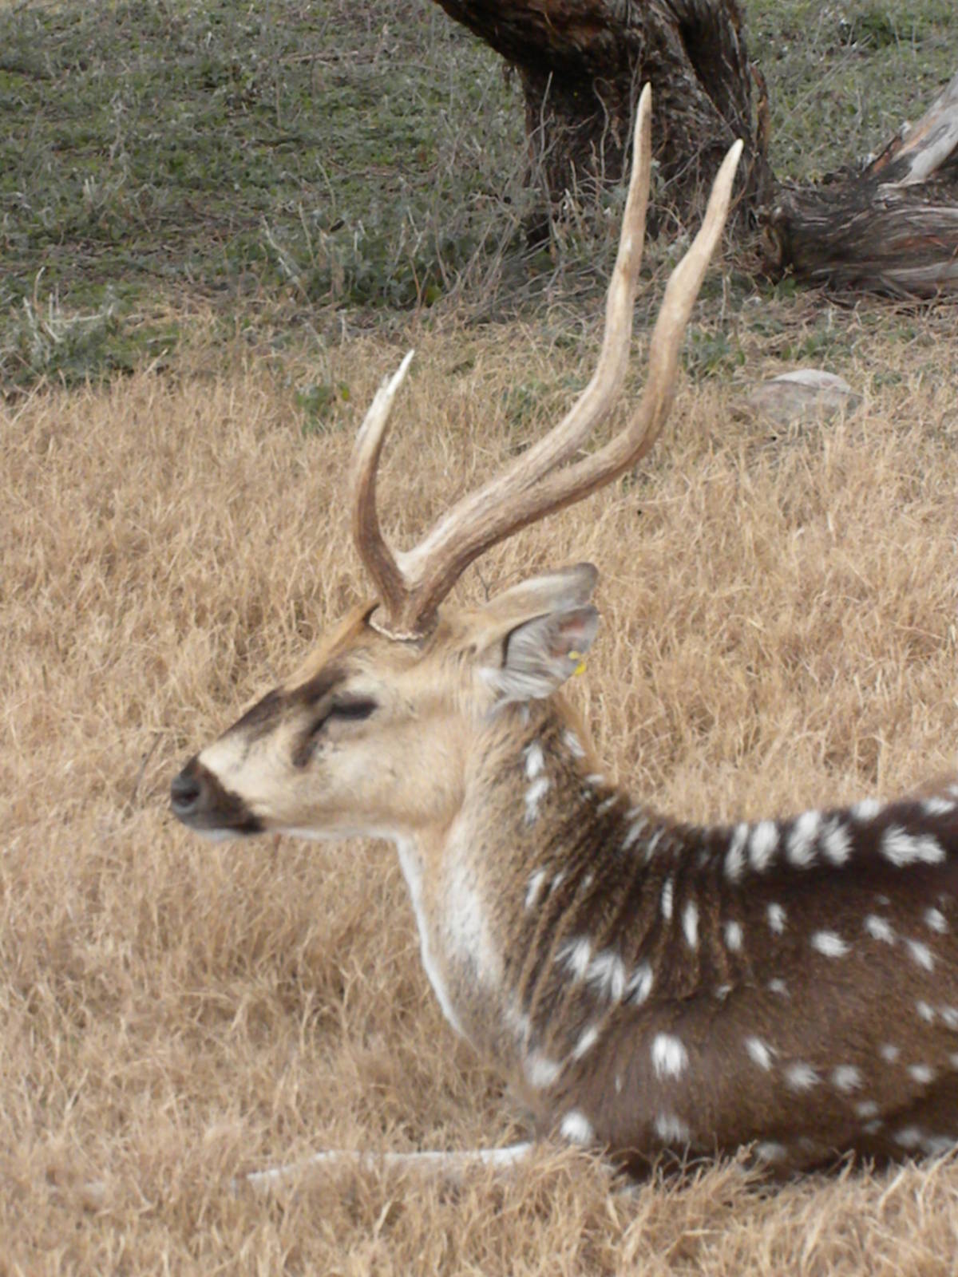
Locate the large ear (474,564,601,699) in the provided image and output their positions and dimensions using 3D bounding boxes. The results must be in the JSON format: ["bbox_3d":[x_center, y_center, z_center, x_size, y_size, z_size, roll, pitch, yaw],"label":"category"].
[{"bbox_3d":[0.057,-0.006,4.230,0.115,0.118,0.100,-2,12,-9],"label":"large ear"}]

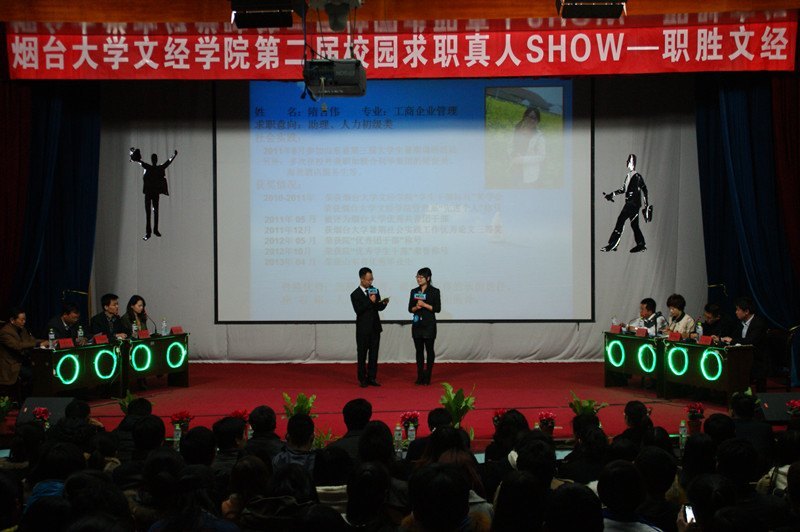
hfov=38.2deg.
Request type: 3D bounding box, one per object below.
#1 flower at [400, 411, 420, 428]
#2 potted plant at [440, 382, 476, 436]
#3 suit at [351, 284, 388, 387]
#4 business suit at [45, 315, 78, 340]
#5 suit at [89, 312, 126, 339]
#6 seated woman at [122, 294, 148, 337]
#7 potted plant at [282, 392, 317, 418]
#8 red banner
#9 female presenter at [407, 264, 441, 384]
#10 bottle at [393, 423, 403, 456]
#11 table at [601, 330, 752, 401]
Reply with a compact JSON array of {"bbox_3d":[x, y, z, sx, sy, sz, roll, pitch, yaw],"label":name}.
[{"bbox_3d":[0.115,1.743,12.817,0.210,0.280,0.200,0,2,0],"label":"flower"},{"bbox_3d":[0.613,1.514,12.100,0.360,0.570,0.360,0,1,0],"label":"potted plant"},{"bbox_3d":[-0.474,1.018,16.812,0.480,1.440,0.360,-2,3,-38],"label":"suit"},{"bbox_3d":[-4.572,0.985,15.612,0.420,0.660,0.470,1,3,35],"label":"business suit"},{"bbox_3d":[-4.128,0.984,16.256,0.420,0.660,0.470,1,3,35],"label":"suit"},{"bbox_3d":[-3.720,1.106,16.730,0.720,1.330,0.500,0,1,30],"label":"seated woman"},{"bbox_3d":[-1.122,1.663,12.863,0.380,0.510,0.360,0,2,0],"label":"potted plant"},{"bbox_3d":[-0.030,-2.795,15.102,10.307,0.621,0.050,0,2,2],"label":"red banner"},{"bbox_3d":[0.365,0.883,16.850,0.440,1.710,0.310,0,1,22],"label":"female presenter"},{"bbox_3d":[-0.020,1.404,9.400,0.066,0.240,0.066,0,1,0],"label":"bottle"},{"bbox_3d":[3.717,1.384,15.615,0.440,0.779,2.355,-2,3,-30],"label":"table"}]

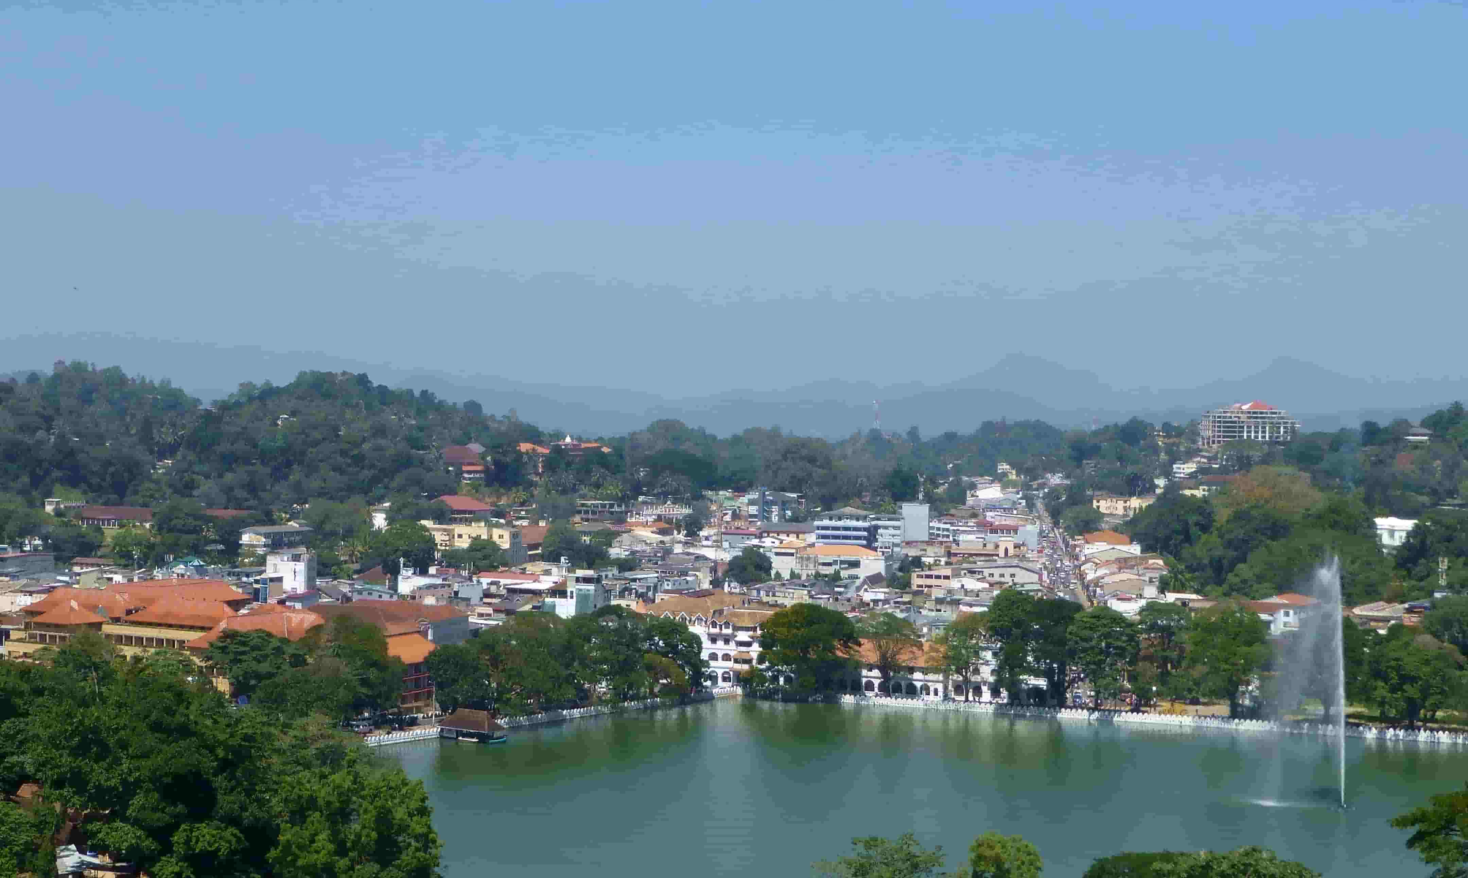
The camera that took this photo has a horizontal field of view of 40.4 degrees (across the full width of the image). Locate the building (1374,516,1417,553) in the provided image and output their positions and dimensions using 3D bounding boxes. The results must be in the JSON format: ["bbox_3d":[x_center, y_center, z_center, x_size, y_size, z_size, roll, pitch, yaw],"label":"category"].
[{"bbox_3d":[177.470,25.700,535.000,9.800,9.850,8.500,0,0,34],"label":"building"}]

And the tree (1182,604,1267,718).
[{"bbox_3d":[116.430,52.530,473.000,20.500,27.000,19.000,0,1,14],"label":"tree"}]

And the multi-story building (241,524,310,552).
[{"bbox_3d":[-157.660,34.690,685.000,12.500,10.640,20.000,0,1,38],"label":"multi-story building"}]

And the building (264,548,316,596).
[{"bbox_3d":[-147.840,46.130,665.000,13.000,17.500,11.000,0,1,12],"label":"building"}]

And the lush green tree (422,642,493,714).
[{"bbox_3d":[-60.090,52.310,436.000,15.500,15.800,14.500,0,0,0],"label":"lush green tree"}]

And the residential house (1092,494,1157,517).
[{"bbox_3d":[186.970,31.940,955.000,28.000,11.000,14.000,0,1,7],"label":"residential house"}]

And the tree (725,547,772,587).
[{"bbox_3d":[5.460,47.050,730.000,17.000,16.000,16.000,0,0,0],"label":"tree"}]

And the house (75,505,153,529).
[{"bbox_3d":[-276.670,35.480,890.000,32.000,10.500,12.000,0,1,0],"label":"house"}]

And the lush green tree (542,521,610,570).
[{"bbox_3d":[-62.330,42.230,785.000,26.000,20.000,22.000,0,0,0],"label":"lush green tree"}]

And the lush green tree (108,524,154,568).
[{"bbox_3d":[-235.850,42.190,780.000,18.000,18.000,17.000,0,0,0],"label":"lush green tree"}]

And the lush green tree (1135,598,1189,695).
[{"bbox_3d":[89.950,44.380,418.000,11.500,20.680,11.500,0,0,12],"label":"lush green tree"}]

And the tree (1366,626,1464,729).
[{"bbox_3d":[155.290,54.590,455.000,22.000,23.500,20.000,0,1,19],"label":"tree"}]

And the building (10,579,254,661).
[{"bbox_3d":[-169.170,51.230,560.000,54.000,18.000,46.000,0,0,37],"label":"building"}]

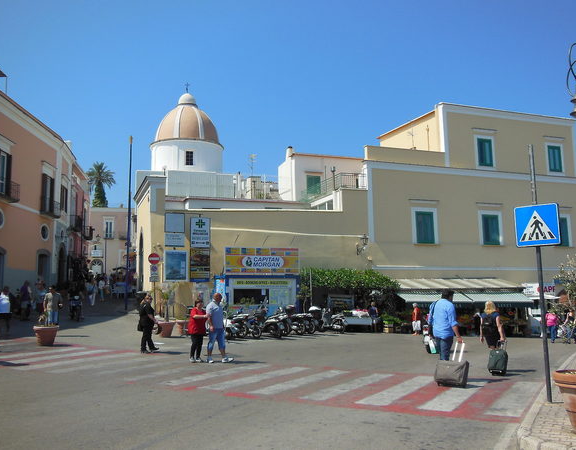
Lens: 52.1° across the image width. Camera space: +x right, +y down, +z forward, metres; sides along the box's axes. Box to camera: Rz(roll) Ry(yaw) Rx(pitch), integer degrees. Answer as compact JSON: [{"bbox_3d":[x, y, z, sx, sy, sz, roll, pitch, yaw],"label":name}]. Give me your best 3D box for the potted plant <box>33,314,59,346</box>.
[{"bbox_3d":[-7.748,3.336,18.868,0.840,1.026,0.840,-1,-8,0],"label":"potted plant"}]

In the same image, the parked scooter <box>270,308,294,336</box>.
[{"bbox_3d":[-0.240,4.265,25.700,0.720,1.170,1.850,3,-9,-29],"label":"parked scooter"}]

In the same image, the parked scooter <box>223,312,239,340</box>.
[{"bbox_3d":[-2.723,4.199,24.883,0.700,1.250,1.850,4,-9,-35],"label":"parked scooter"}]

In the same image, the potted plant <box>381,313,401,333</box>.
[{"bbox_3d":[5.340,5.105,30.700,0.950,1.030,0.900,2,-8,-18],"label":"potted plant"}]

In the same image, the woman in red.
[{"bbox_3d":[-2.243,2.613,14.604,0.450,1.570,0.550,-8,-10,41],"label":"woman in red"}]

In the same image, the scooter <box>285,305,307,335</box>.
[{"bbox_3d":[0.349,4.424,27.384,0.700,1.262,1.850,4,-9,-35],"label":"scooter"}]

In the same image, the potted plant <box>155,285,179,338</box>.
[{"bbox_3d":[-5.103,3.571,24.852,1.000,2.284,1.000,-1,-8,0],"label":"potted plant"}]

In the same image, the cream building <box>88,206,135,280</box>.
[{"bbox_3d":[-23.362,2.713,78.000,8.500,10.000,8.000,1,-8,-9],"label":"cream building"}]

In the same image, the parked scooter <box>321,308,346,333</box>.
[{"bbox_3d":[2.247,4.716,29.100,0.700,1.150,1.800,6,-10,-43],"label":"parked scooter"}]

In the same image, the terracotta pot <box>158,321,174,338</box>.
[{"bbox_3d":[-5.081,4.377,24.744,0.760,0.658,0.760,-1,-8,0],"label":"terracotta pot"}]

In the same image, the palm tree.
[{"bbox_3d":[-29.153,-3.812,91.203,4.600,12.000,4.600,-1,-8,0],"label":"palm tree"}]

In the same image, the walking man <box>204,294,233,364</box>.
[{"bbox_3d":[-1.726,2.603,14.850,0.680,1.730,0.550,-5,-9,29],"label":"walking man"}]

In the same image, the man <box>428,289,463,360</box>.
[{"bbox_3d":[3.015,2.118,11.316,0.620,1.748,0.500,-1,-8,2],"label":"man"}]

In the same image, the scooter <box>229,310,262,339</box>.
[{"bbox_3d":[-1.732,4.154,24.600,0.720,1.150,1.850,4,-9,-33],"label":"scooter"}]

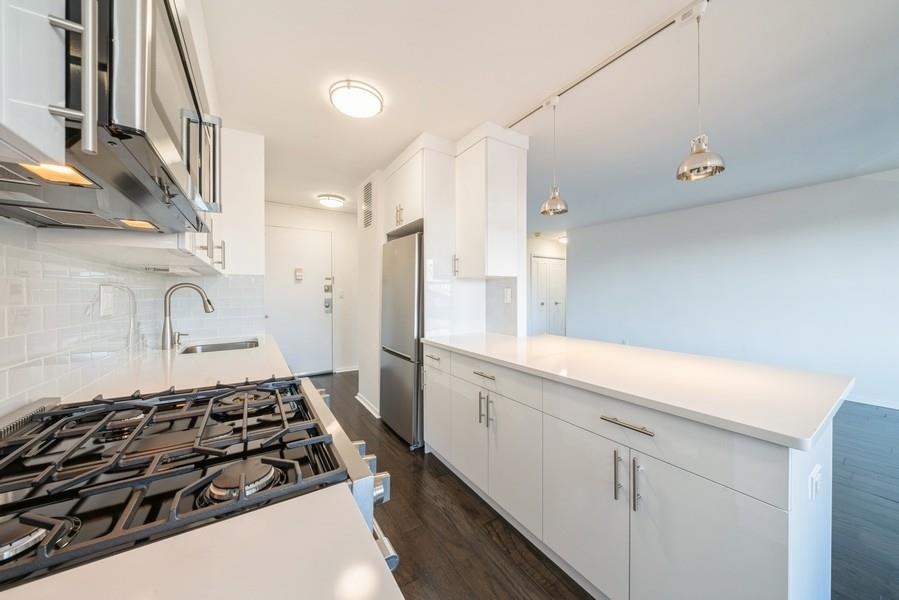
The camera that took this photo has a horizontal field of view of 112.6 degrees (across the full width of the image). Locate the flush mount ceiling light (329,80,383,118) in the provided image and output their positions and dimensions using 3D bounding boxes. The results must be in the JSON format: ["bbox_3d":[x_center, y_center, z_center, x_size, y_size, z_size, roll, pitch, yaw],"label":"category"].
[{"bbox_3d":[-0.574,-1.241,1.875,0.326,0.068,0.326,0,1,0],"label":"flush mount ceiling light"}]

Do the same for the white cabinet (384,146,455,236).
[{"bbox_3d":[-0.172,-0.971,2.836,0.600,0.645,0.840,-1,1,-33],"label":"white cabinet"}]

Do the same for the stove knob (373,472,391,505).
[{"bbox_3d":[-0.151,0.390,0.622,0.050,0.058,0.040,-1,1,-33],"label":"stove knob"}]

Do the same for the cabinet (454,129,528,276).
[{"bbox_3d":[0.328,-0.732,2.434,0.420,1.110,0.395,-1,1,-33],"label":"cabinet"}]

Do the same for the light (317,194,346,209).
[{"bbox_3d":[-1.483,-1.271,3.817,0.344,0.076,0.344,-1,1,-33],"label":"light"}]

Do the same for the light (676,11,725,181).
[{"bbox_3d":[1.064,-0.886,1.273,0.160,0.700,0.160,-1,1,-33],"label":"light"}]

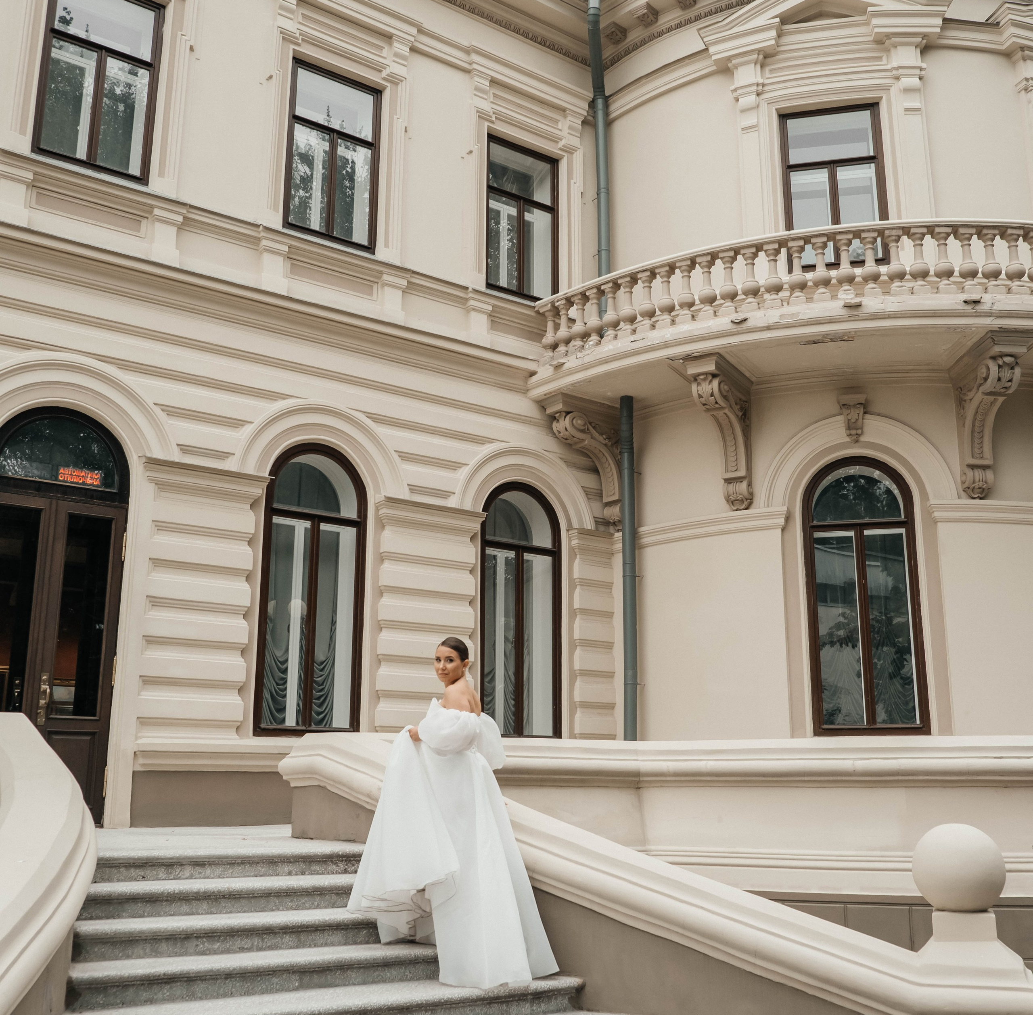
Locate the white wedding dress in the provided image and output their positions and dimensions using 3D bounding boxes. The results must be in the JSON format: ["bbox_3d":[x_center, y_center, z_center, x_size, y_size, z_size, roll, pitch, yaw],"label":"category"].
[{"bbox_3d":[-0.324,1.733,6.195,0.850,1.400,0.950,12,-18,-41],"label":"white wedding dress"}]

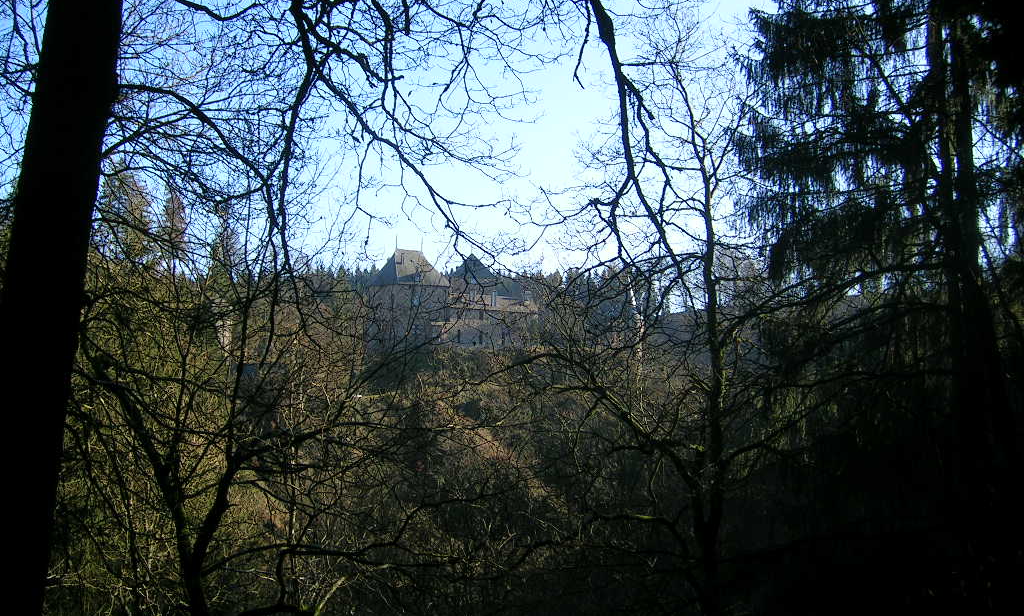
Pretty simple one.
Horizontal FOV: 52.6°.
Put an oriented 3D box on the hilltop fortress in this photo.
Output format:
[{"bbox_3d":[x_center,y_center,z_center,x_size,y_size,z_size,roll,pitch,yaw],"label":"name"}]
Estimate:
[{"bbox_3d":[-11.686,-1.545,200.000,28.000,19.000,18.000,1,-3,-20],"label":"hilltop fortress"}]

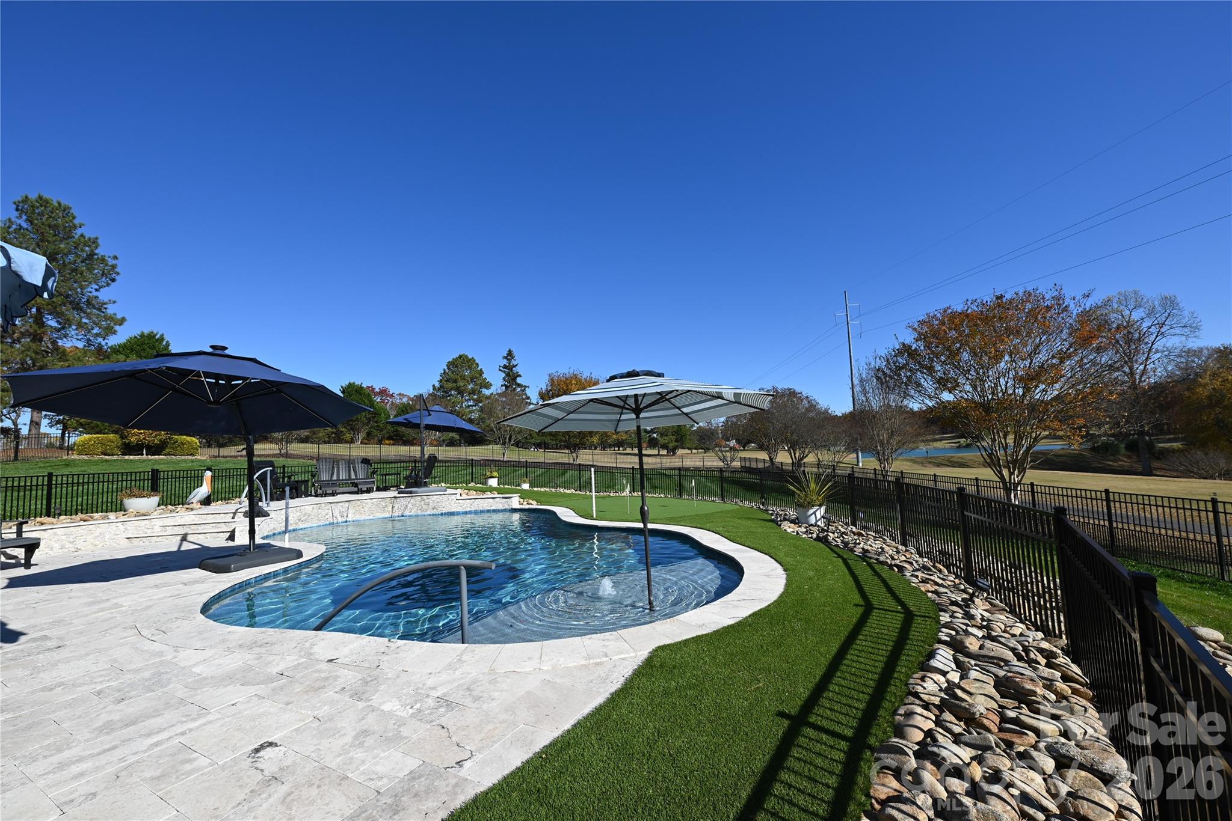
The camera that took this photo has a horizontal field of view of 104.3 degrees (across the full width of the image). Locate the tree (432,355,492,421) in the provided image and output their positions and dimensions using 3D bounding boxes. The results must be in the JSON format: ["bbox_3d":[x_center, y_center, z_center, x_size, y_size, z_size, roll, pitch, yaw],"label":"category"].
[{"bbox_3d":[-30.780,-2.284,95.770,11.400,18.190,11.400,-2,-5,0],"label":"tree"}]

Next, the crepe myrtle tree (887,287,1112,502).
[{"bbox_3d":[10.580,-0.220,13.330,5.000,6.400,5.000,-2,-5,0],"label":"crepe myrtle tree"}]

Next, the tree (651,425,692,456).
[{"bbox_3d":[8.630,3.500,74.450,6.500,6.900,6.500,-2,-5,0],"label":"tree"}]

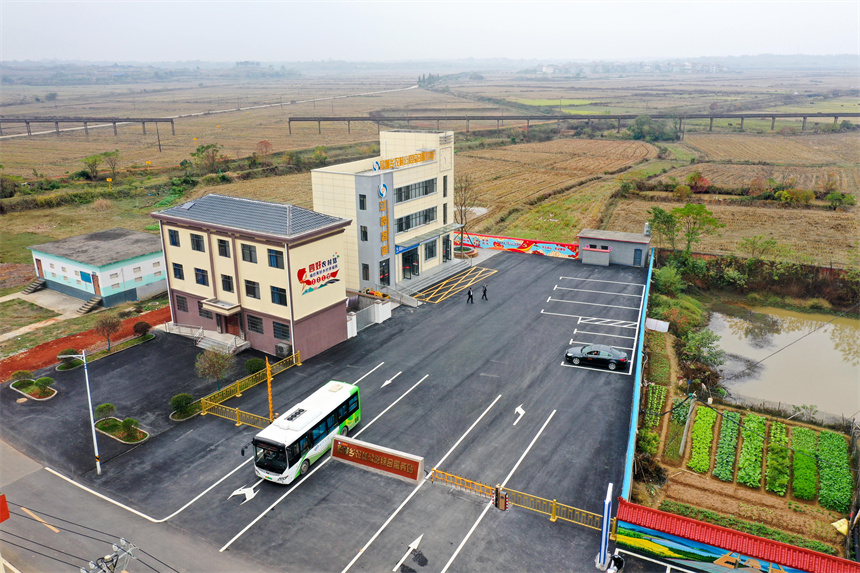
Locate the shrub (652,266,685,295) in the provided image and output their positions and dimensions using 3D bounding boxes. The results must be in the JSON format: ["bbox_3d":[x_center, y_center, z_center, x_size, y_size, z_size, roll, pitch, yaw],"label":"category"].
[{"bbox_3d":[25.930,-0.500,71.617,3.500,3.100,3.400,6,20,19],"label":"shrub"}]

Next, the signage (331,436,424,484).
[{"bbox_3d":[-3.238,10.201,39.963,6.200,1.600,0.500,9,20,26],"label":"signage"}]

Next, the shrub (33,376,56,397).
[{"bbox_3d":[-28.524,7.329,49.505,1.450,1.250,1.450,0,18,0],"label":"shrub"}]

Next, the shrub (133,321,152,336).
[{"bbox_3d":[-25.767,3.812,59.972,1.550,1.350,1.550,0,18,0],"label":"shrub"}]

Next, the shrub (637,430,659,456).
[{"bbox_3d":[13.695,9.832,42.009,1.600,1.500,1.600,0,18,0],"label":"shrub"}]

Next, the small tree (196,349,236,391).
[{"bbox_3d":[-15.808,6.219,49.487,2.950,3.280,2.950,0,18,0],"label":"small tree"}]

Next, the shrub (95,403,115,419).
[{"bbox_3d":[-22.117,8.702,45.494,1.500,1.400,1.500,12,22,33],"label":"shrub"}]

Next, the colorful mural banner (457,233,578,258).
[{"bbox_3d":[10.831,-5.369,86.502,17.000,1.900,0.300,8,20,23],"label":"colorful mural banner"}]

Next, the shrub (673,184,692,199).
[{"bbox_3d":[47.136,-17.678,124.831,3.600,2.600,3.600,0,18,0],"label":"shrub"}]

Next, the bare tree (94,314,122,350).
[{"bbox_3d":[-27.501,4.021,56.880,2.400,3.100,2.400,12,22,33],"label":"bare tree"}]

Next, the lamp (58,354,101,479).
[{"bbox_3d":[-19.940,7.497,38.253,1.600,7.920,0.300,-14,23,-36],"label":"lamp"}]

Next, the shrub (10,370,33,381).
[{"bbox_3d":[-31.185,7.073,51.077,1.700,1.000,1.700,12,22,33],"label":"shrub"}]

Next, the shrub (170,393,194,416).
[{"bbox_3d":[-17.293,8.158,46.628,1.620,1.400,1.620,0,18,0],"label":"shrub"}]

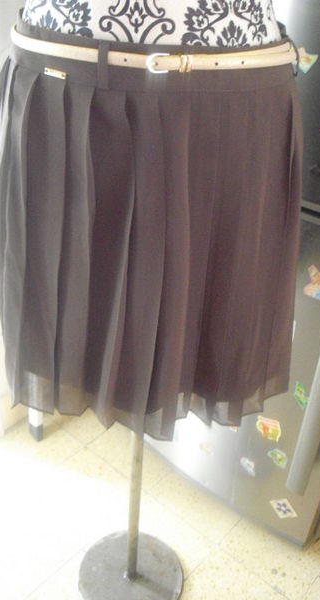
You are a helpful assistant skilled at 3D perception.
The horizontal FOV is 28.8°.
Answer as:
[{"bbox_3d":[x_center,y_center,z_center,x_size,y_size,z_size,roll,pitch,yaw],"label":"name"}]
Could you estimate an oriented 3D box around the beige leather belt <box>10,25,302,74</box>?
[{"bbox_3d":[-0.003,-0.287,0.677,0.315,0.028,0.215,2,34,-3],"label":"beige leather belt"}]

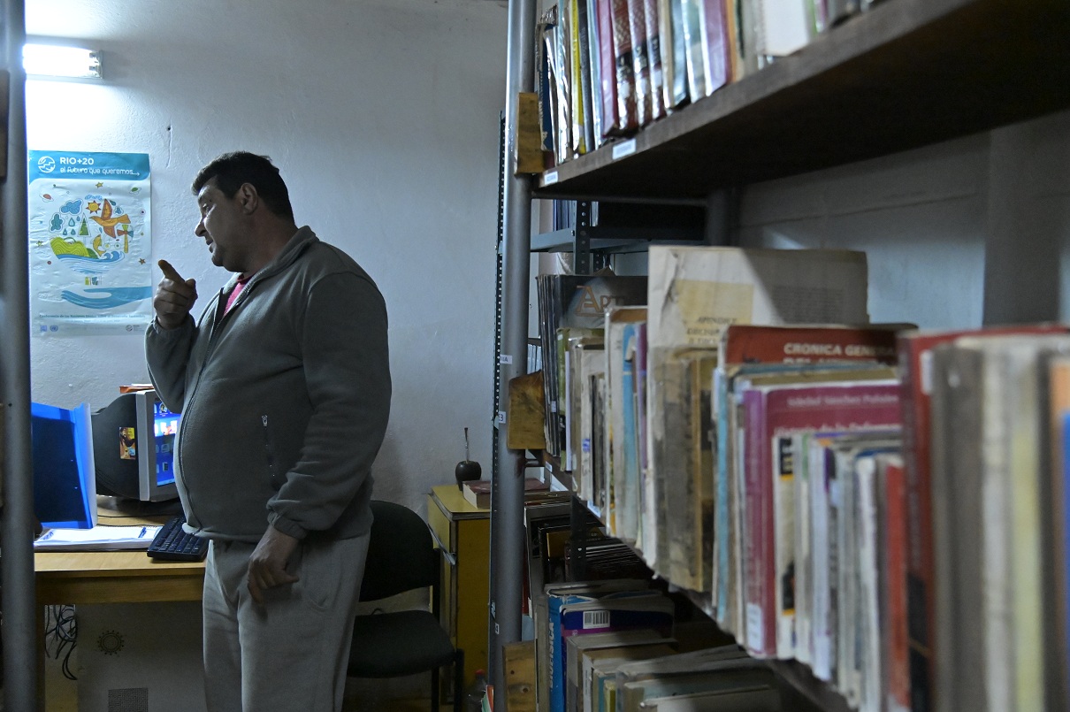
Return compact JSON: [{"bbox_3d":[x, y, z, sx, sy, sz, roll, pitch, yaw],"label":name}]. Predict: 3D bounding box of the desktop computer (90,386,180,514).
[{"bbox_3d":[-1.222,0.285,3.020,0.410,0.350,0.400,1,4,26],"label":"desktop computer"}]

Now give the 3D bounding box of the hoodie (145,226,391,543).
[{"bbox_3d":[-0.563,0.037,1.985,0.430,0.620,0.550,-2,5,-37],"label":"hoodie"}]

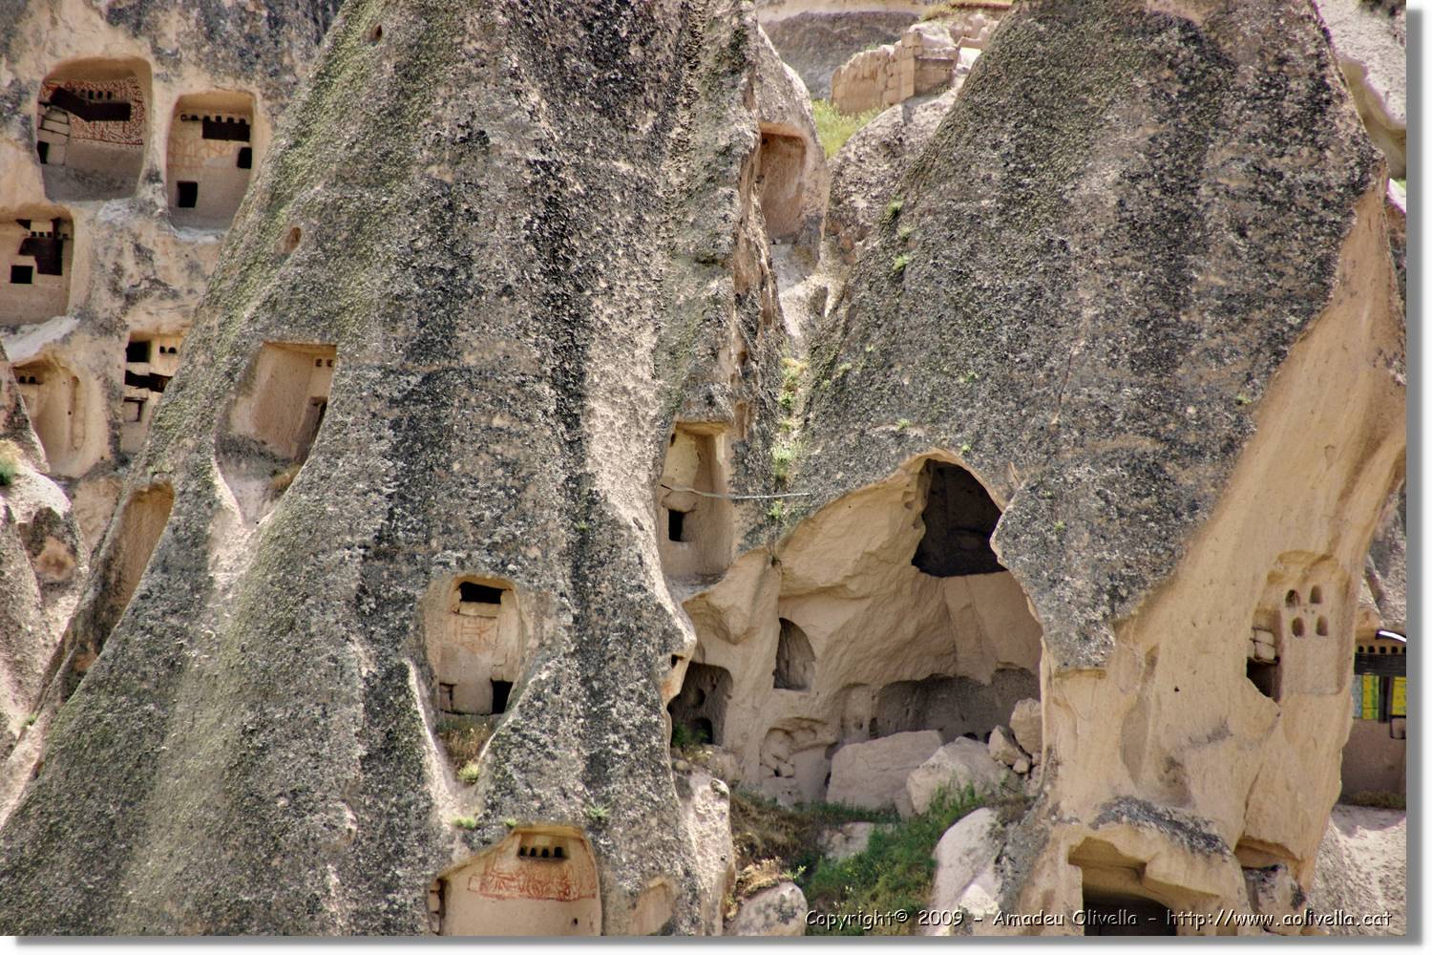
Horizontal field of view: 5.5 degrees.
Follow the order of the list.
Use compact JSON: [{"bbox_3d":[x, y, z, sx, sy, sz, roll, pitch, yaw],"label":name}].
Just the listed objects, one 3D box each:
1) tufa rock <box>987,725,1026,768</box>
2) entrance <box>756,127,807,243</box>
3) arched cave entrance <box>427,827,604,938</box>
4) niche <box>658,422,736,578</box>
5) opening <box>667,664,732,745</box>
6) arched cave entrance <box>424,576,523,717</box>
[{"bbox_3d":[3.569,3.296,183.000,0.460,0.500,0.450,0,-6,0],"label":"tufa rock"},{"bbox_3d":[0.809,-3.762,191.000,0.720,1.480,0.600,1,-6,-12],"label":"entrance"},{"bbox_3d":[-2.417,5.037,179.500,2.050,1.700,0.800,0,-6,0],"label":"arched cave entrance"},{"bbox_3d":[-0.246,0.294,182.500,0.820,1.850,0.700,2,-6,-18],"label":"niche"},{"bbox_3d":[-0.214,2.796,184.000,0.820,1.020,0.800,1,-6,-12],"label":"opening"},{"bbox_3d":[-2.939,2.051,181.000,1.200,1.680,0.700,0,-6,3],"label":"arched cave entrance"}]

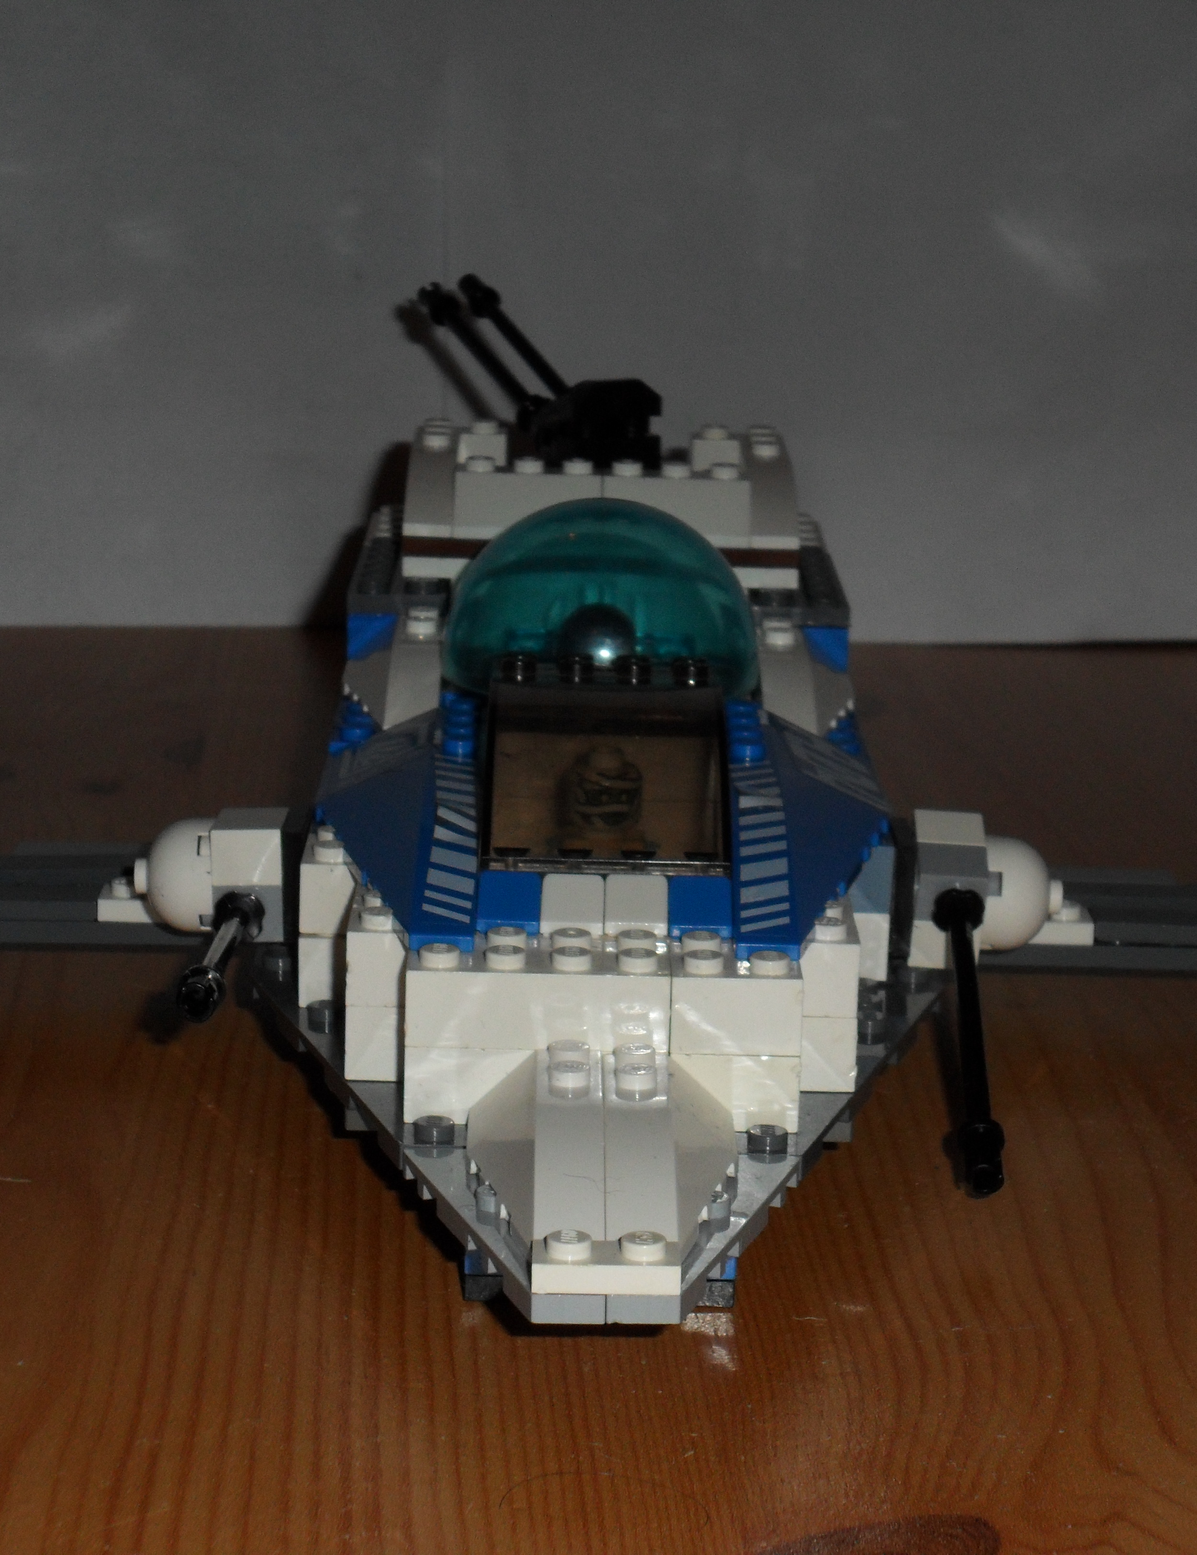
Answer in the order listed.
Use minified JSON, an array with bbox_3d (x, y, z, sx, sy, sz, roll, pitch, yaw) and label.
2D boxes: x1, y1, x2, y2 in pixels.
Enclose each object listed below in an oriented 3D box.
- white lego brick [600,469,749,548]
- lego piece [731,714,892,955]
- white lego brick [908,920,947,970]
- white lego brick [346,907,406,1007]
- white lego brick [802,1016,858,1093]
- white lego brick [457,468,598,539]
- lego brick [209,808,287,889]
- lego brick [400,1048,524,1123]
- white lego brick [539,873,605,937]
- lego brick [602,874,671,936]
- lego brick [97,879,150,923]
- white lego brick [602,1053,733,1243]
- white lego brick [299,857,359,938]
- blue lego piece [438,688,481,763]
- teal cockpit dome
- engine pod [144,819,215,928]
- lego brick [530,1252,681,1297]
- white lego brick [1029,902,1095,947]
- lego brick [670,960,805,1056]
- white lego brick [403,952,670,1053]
[{"bbox_3d":[0.013,-0.044,0.610,0.024,0.011,0.016,1,13,-1],"label":"white lego brick"},{"bbox_3d":[0.029,0.006,0.508,0.024,0.011,0.096,1,13,-1],"label":"lego piece"},{"bbox_3d":[0.050,0.021,0.541,0.010,0.008,0.010,1,35,-1],"label":"white lego brick"},{"bbox_3d":[-0.027,0.021,0.479,0.009,0.011,0.018,1,13,-1],"label":"white lego brick"},{"bbox_3d":[0.028,0.032,0.482,0.008,0.011,0.017,1,13,-1],"label":"white lego brick"},{"bbox_3d":[-0.011,-0.045,0.611,0.024,0.011,0.016,1,13,-1],"label":"white lego brick"},{"bbox_3d":[-0.049,0.010,0.531,0.010,0.008,0.015,1,13,-1],"label":"lego brick"},{"bbox_3d":[-0.015,0.035,0.465,0.016,0.010,0.016,1,13,-1],"label":"lego brick"},{"bbox_3d":[-0.003,0.016,0.474,0.008,0.006,0.008,1,13,-1],"label":"white lego brick"},{"bbox_3d":[0.005,0.016,0.473,0.008,0.006,0.008,1,13,-1],"label":"lego brick"},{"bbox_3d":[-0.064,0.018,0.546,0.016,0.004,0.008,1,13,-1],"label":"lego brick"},{"bbox_3d":[0.009,0.043,0.434,0.016,0.011,0.048,1,13,-1],"label":"white lego brick"},{"bbox_3d":[-0.036,0.014,0.510,0.008,0.010,0.016,1,13,-1],"label":"white lego brick"},{"bbox_3d":[-0.019,-0.006,0.539,0.008,0.004,0.032,1,13,-1],"label":"blue lego piece"},{"bbox_3d":[0.001,-0.030,0.566,0.048,0.025,0.048,1,13,-1],"label":"teal cockpit dome"},{"bbox_3d":[-0.058,0.014,0.522,0.010,0.016,0.016,1,13,-1],"label":"engine pod"},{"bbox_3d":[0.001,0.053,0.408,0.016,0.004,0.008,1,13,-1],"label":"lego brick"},{"bbox_3d":[0.064,0.021,0.549,0.016,0.005,0.008,1,13,-1],"label":"white lego brick"},{"bbox_3d":[0.017,0.027,0.464,0.016,0.010,0.016,1,13,-1],"label":"lego brick"},{"bbox_3d":[-0.007,0.026,0.464,0.032,0.010,0.016,1,13,-1],"label":"white lego brick"}]

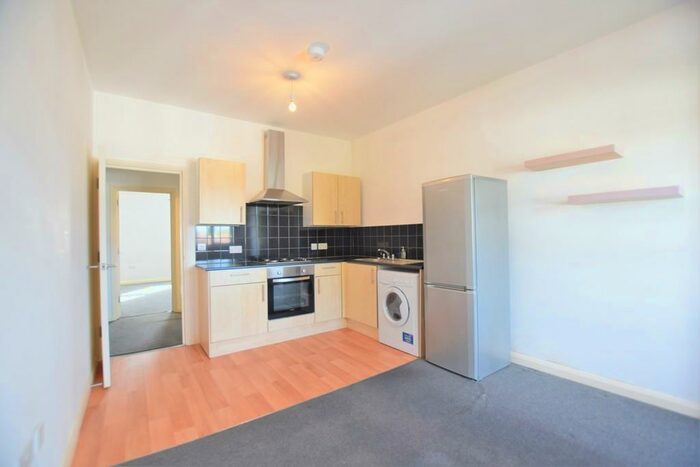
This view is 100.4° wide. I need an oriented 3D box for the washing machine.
[{"bbox_3d":[0.733,0.829,3.328,0.550,0.850,0.585,-1,0,-36],"label":"washing machine"}]

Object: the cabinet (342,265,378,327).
[{"bbox_3d":[0.351,0.755,3.831,0.580,0.745,0.670,-1,0,-36],"label":"cabinet"}]

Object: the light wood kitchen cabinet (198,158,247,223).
[{"bbox_3d":[-1.505,-0.457,3.405,0.491,0.719,0.324,-1,0,-34],"label":"light wood kitchen cabinet"}]

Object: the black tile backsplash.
[{"bbox_3d":[-0.421,-0.021,3.450,2.327,0.754,1.494,-1,0,-35],"label":"black tile backsplash"}]

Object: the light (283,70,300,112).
[{"bbox_3d":[-0.532,-1.290,2.694,0.159,0.357,0.159,-1,0,0],"label":"light"}]

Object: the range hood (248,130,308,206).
[{"bbox_3d":[-0.904,-0.851,3.706,0.597,0.946,0.496,-1,0,-34],"label":"range hood"}]

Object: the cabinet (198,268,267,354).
[{"bbox_3d":[-1.371,0.845,3.409,0.612,0.885,0.620,-1,0,-36],"label":"cabinet"}]

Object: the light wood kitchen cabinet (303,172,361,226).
[{"bbox_3d":[-0.247,-0.465,4.238,0.794,0.719,0.324,-1,0,-34],"label":"light wood kitchen cabinet"}]

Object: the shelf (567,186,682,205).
[{"bbox_3d":[1.972,-0.266,2.120,0.215,0.055,0.580,-1,0,-36],"label":"shelf"}]

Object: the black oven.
[{"bbox_3d":[-0.845,0.691,3.714,0.600,0.605,0.550,-1,0,-36],"label":"black oven"}]

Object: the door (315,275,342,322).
[{"bbox_3d":[-0.266,0.823,3.706,0.359,0.572,0.022,-1,0,-34],"label":"door"}]

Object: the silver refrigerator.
[{"bbox_3d":[1.126,0.378,2.832,0.585,1.740,0.545,-1,0,-36],"label":"silver refrigerator"}]

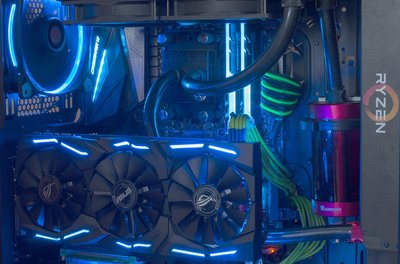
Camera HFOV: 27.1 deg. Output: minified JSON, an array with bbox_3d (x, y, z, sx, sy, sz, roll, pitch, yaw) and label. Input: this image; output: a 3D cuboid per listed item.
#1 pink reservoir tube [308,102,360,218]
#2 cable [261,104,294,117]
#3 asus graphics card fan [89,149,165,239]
[{"bbox_3d":[0.142,0.029,0.840,0.063,0.114,0.063,1,3,29],"label":"pink reservoir tube"},{"bbox_3d":[0.086,-0.024,0.922,0.032,0.013,0.025,1,3,29],"label":"cable"},{"bbox_3d":[-0.077,0.065,0.857,0.091,0.091,0.018,1,1,28],"label":"asus graphics card fan"}]

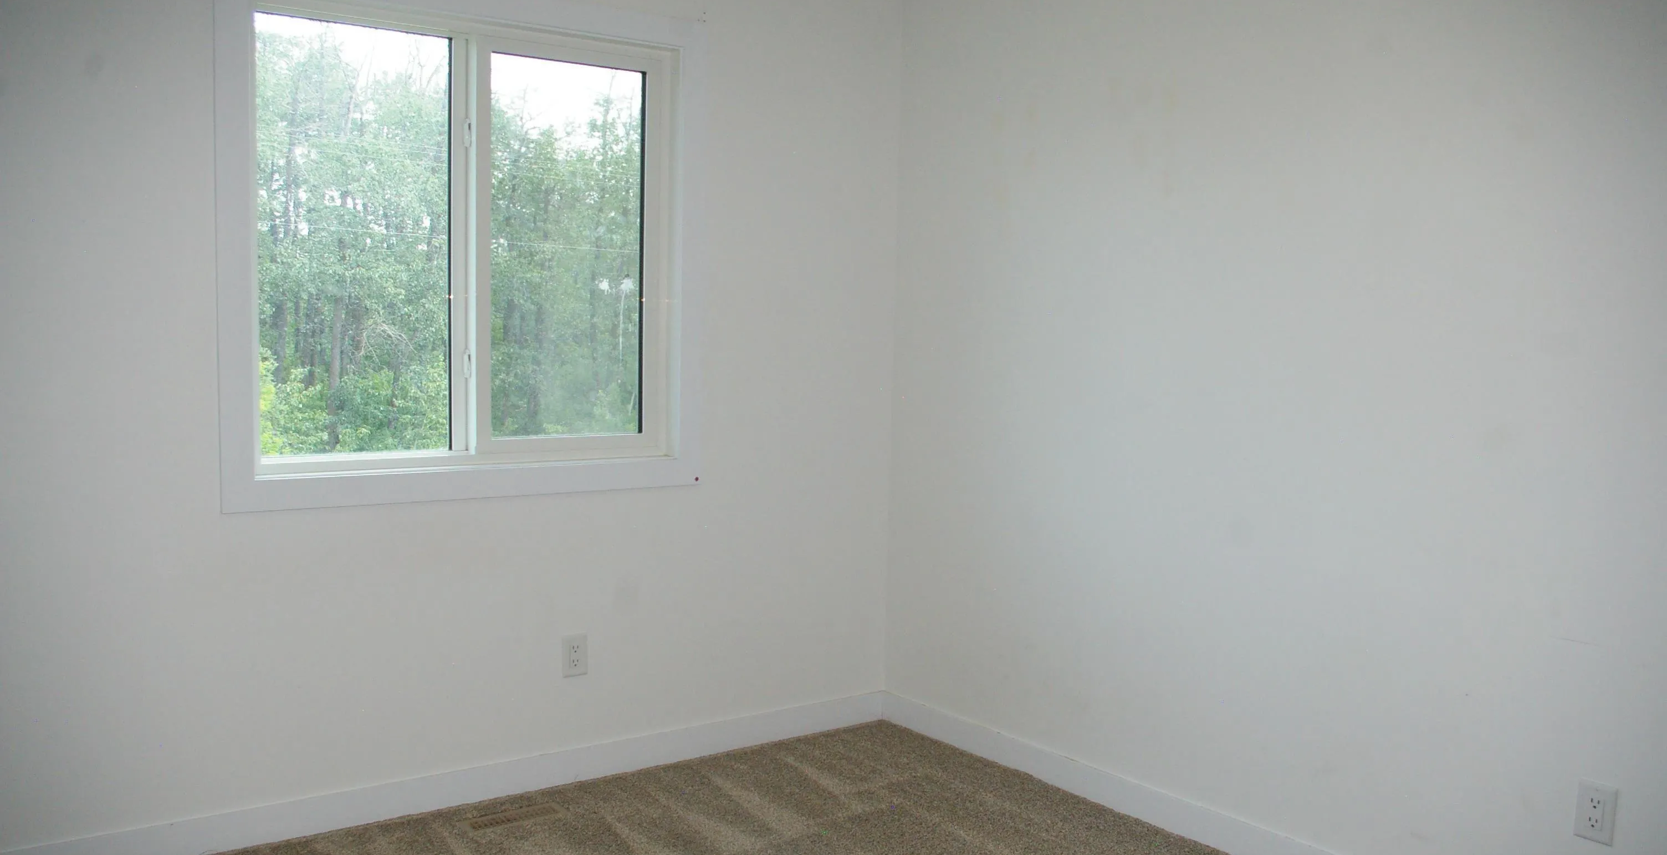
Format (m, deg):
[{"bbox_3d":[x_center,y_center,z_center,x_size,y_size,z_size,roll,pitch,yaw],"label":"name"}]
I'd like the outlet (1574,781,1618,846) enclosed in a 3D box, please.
[{"bbox_3d":[1.494,0.753,2.445,0.012,0.116,0.071,-2,5,-39],"label":"outlet"}]

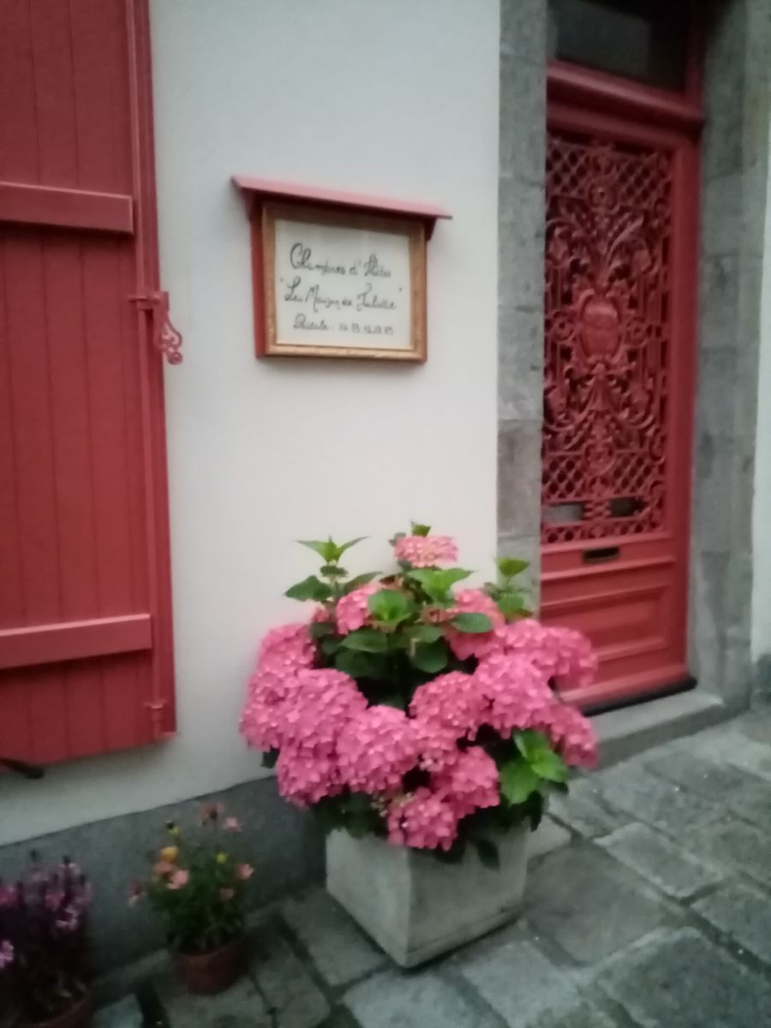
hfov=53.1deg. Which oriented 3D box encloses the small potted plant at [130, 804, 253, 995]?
[{"bbox_3d":[-0.472,0.971,1.958,0.294,0.450,0.274,-4,7,-29],"label":"small potted plant"}]

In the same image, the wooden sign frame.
[{"bbox_3d":[-0.117,-0.624,2.131,0.490,0.394,0.066,-4,7,-29],"label":"wooden sign frame"}]

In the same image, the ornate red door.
[{"bbox_3d":[0.871,-0.392,2.920,0.914,2.330,0.100,-4,7,-29],"label":"ornate red door"}]

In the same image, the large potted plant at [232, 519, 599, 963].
[{"bbox_3d":[0.104,0.584,2.020,0.900,1.112,0.650,-4,7,-29],"label":"large potted plant"}]

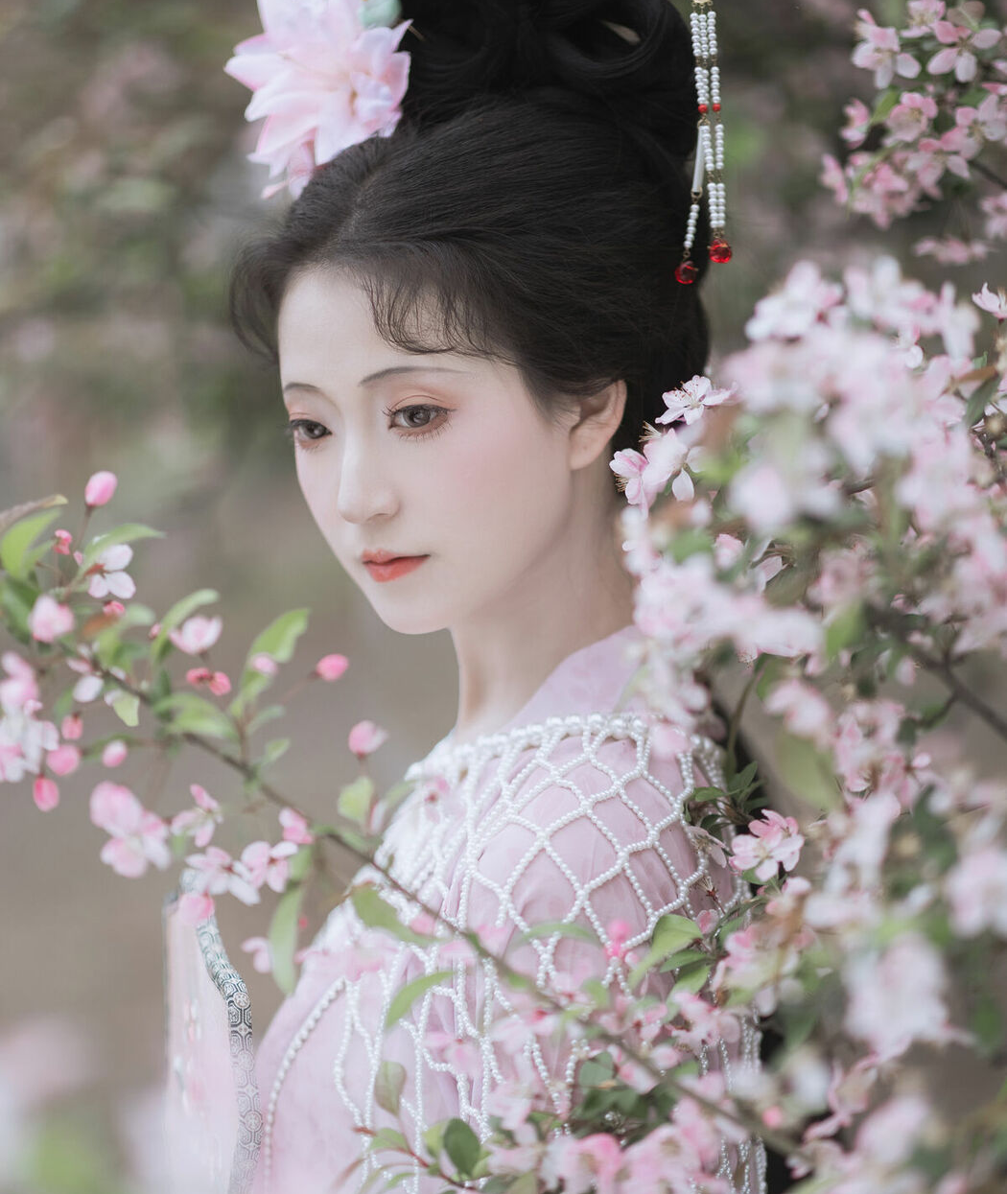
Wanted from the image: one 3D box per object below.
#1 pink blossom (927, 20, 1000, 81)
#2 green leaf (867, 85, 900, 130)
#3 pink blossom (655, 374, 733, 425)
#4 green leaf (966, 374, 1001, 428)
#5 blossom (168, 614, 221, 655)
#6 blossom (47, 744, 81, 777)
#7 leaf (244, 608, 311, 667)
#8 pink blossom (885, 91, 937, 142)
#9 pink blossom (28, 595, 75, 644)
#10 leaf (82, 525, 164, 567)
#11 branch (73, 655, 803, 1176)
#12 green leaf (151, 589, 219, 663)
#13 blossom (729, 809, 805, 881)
[{"bbox_3d":[0.226,-0.268,1.750,0.037,0.031,0.021,0,2,0],"label":"pink blossom"},{"bbox_3d":[0.213,-0.275,2.000,0.011,0.028,0.010,34,0,14],"label":"green leaf"},{"bbox_3d":[0.086,-0.090,1.620,0.035,0.023,0.028,1,2,19],"label":"pink blossom"},{"bbox_3d":[0.229,-0.093,1.700,0.013,0.029,0.010,32,0,14],"label":"green leaf"},{"bbox_3d":[-0.133,0.016,1.540,0.023,0.017,0.021,0,2,-11],"label":"blossom"},{"bbox_3d":[-0.189,0.070,1.530,0.015,0.014,0.015,0,2,0],"label":"blossom"},{"bbox_3d":[-0.105,0.018,1.660,0.016,0.040,0.012,46,0,19],"label":"leaf"},{"bbox_3d":[0.200,-0.236,1.750,0.025,0.025,0.022,-1,2,-17],"label":"pink blossom"},{"bbox_3d":[-0.191,0.009,1.510,0.020,0.021,0.020,0,2,0],"label":"pink blossom"},{"bbox_3d":[-0.177,-0.024,1.660,0.039,0.013,0.012,-22,-16,0],"label":"leaf"},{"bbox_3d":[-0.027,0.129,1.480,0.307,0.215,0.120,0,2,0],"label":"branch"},{"bbox_3d":[-0.148,0.013,1.660,0.014,0.040,0.013,41,0,13],"label":"green leaf"},{"bbox_3d":[0.131,0.123,1.770,0.036,0.035,0.028,0,0,12],"label":"blossom"}]

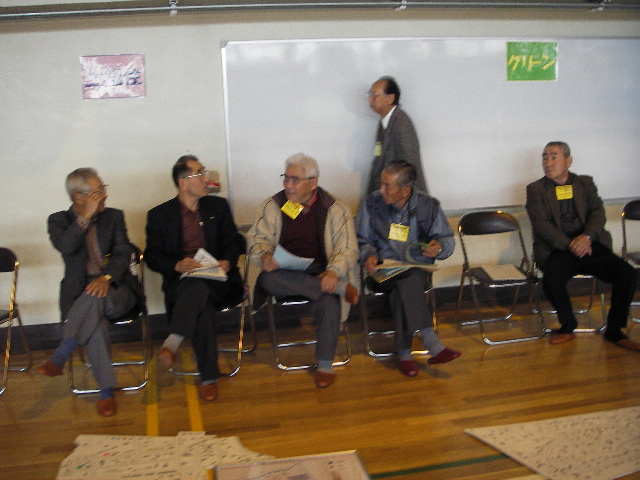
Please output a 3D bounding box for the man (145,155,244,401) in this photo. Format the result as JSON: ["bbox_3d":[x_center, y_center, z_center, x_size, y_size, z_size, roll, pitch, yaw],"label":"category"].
[{"bbox_3d":[-0.668,0.179,3.916,0.560,1.270,0.760,-2,11,0],"label":"man"}]

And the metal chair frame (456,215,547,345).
[{"bbox_3d":[1.161,0.232,4.540,0.460,0.770,0.470,-5,12,-14],"label":"metal chair frame"}]

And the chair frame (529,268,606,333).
[{"bbox_3d":[1.645,0.188,4.655,0.460,0.770,0.470,-1,12,8],"label":"chair frame"}]

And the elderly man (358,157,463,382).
[{"bbox_3d":[0.539,0.127,4.185,0.610,1.170,0.760,-2,11,2],"label":"elderly man"}]

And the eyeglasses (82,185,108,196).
[{"bbox_3d":[-1.242,-0.273,3.878,0.140,0.045,0.140,1,19,16],"label":"eyeglasses"}]

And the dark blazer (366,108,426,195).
[{"bbox_3d":[0.504,-0.504,4.571,0.380,0.760,0.500,-6,12,-16],"label":"dark blazer"}]

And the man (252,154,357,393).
[{"bbox_3d":[-0.069,0.144,4.037,0.630,1.245,0.740,-4,12,-6],"label":"man"}]

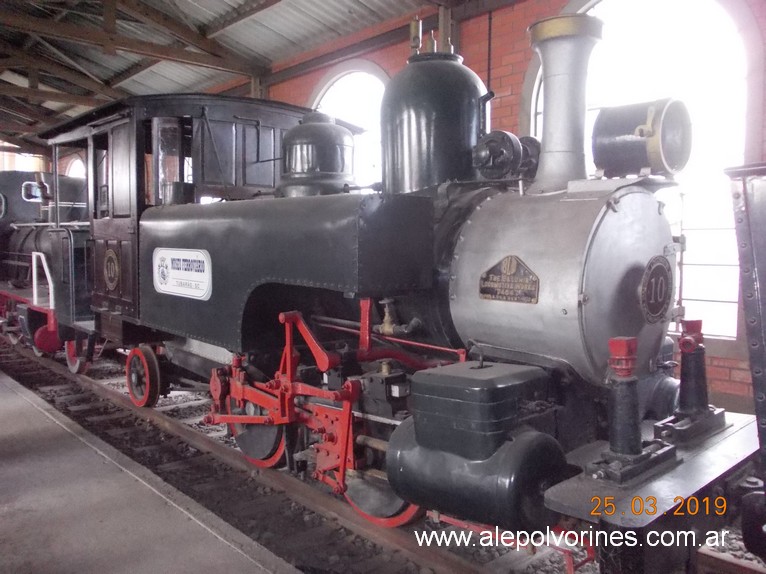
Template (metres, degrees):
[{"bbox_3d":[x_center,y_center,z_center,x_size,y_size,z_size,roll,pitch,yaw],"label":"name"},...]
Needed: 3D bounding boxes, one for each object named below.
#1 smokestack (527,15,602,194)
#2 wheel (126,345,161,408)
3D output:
[{"bbox_3d":[1.018,-0.989,3.520,0.415,0.940,0.415,-4,7,-44],"label":"smokestack"},{"bbox_3d":[-2.557,0.955,6.582,0.120,0.650,0.650,-4,7,-44],"label":"wheel"}]

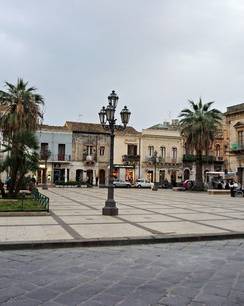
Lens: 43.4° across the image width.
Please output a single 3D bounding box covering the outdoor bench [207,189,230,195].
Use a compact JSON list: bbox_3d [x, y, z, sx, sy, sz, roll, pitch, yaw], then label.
[{"bbox_3d":[10.689,4.321,33.516,3.000,0.500,0.600,3,-4,-20],"label":"outdoor bench"}]

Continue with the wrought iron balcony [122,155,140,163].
[{"bbox_3d":[1.604,0.976,50.677,2.700,1.300,0.900,3,-5,-19],"label":"wrought iron balcony"}]

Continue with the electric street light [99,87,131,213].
[{"bbox_3d":[-0.378,-0.006,12.964,1.360,5.180,1.300,3,-4,-20],"label":"electric street light"}]

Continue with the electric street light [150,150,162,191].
[{"bbox_3d":[4.352,2.128,39.703,1.300,5.300,1.300,3,-5,-19],"label":"electric street light"}]

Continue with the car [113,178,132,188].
[{"bbox_3d":[-0.197,5.136,51.545,3.750,1.430,1.600,3,-4,-20],"label":"car"}]

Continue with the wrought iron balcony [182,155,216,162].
[{"bbox_3d":[13.936,0.989,55.095,6.400,1.300,0.950,3,-5,-19],"label":"wrought iron balcony"}]

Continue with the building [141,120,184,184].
[{"bbox_3d":[5.912,0.778,61.558,8.600,11.800,10.000,3,-4,-20],"label":"building"}]

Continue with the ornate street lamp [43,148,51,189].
[{"bbox_3d":[-9.119,1.666,37.407,1.300,5.400,1.300,3,-5,-19],"label":"ornate street lamp"}]

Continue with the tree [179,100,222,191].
[{"bbox_3d":[10.740,-1.146,41.976,5.800,12.400,5.800,3,-5,-19],"label":"tree"}]

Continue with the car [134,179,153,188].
[{"bbox_3d":[4.048,5.250,52.545,3.700,1.430,1.600,3,-4,-20],"label":"car"}]

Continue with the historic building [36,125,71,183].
[{"bbox_3d":[-12.479,0.778,54.026,6.600,9.800,9.000,3,-4,-20],"label":"historic building"}]

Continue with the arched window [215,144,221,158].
[{"bbox_3d":[17.880,-0.316,56.947,1.100,2.500,0.300,3,-5,-19],"label":"arched window"}]

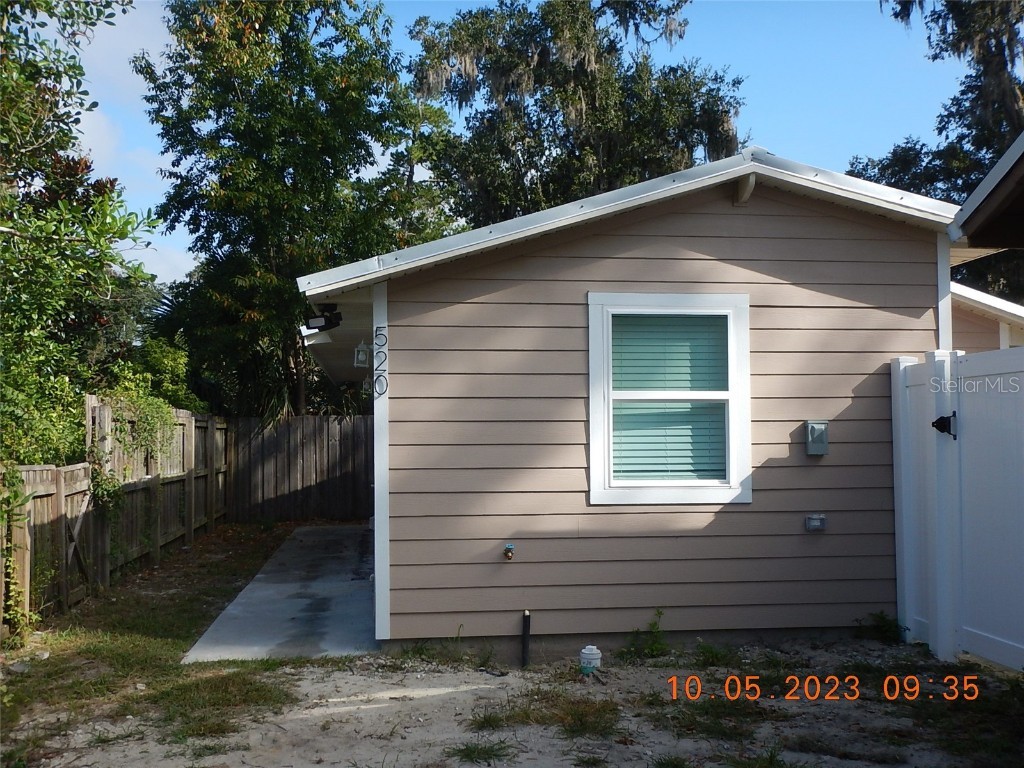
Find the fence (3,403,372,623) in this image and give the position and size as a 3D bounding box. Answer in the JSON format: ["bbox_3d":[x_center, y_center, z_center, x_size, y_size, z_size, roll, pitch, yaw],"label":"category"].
[{"bbox_3d":[-3.010,1.187,13.486,2.750,1.860,10.400,0,-3,-7],"label":"fence"}]

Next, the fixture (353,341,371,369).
[{"bbox_3d":[-1.280,-0.258,9.400,0.170,0.265,0.135,0,-3,-7],"label":"fixture"}]

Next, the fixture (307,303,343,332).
[{"bbox_3d":[-1.302,-0.455,7.600,0.210,0.185,0.160,-1,-3,17],"label":"fixture"}]

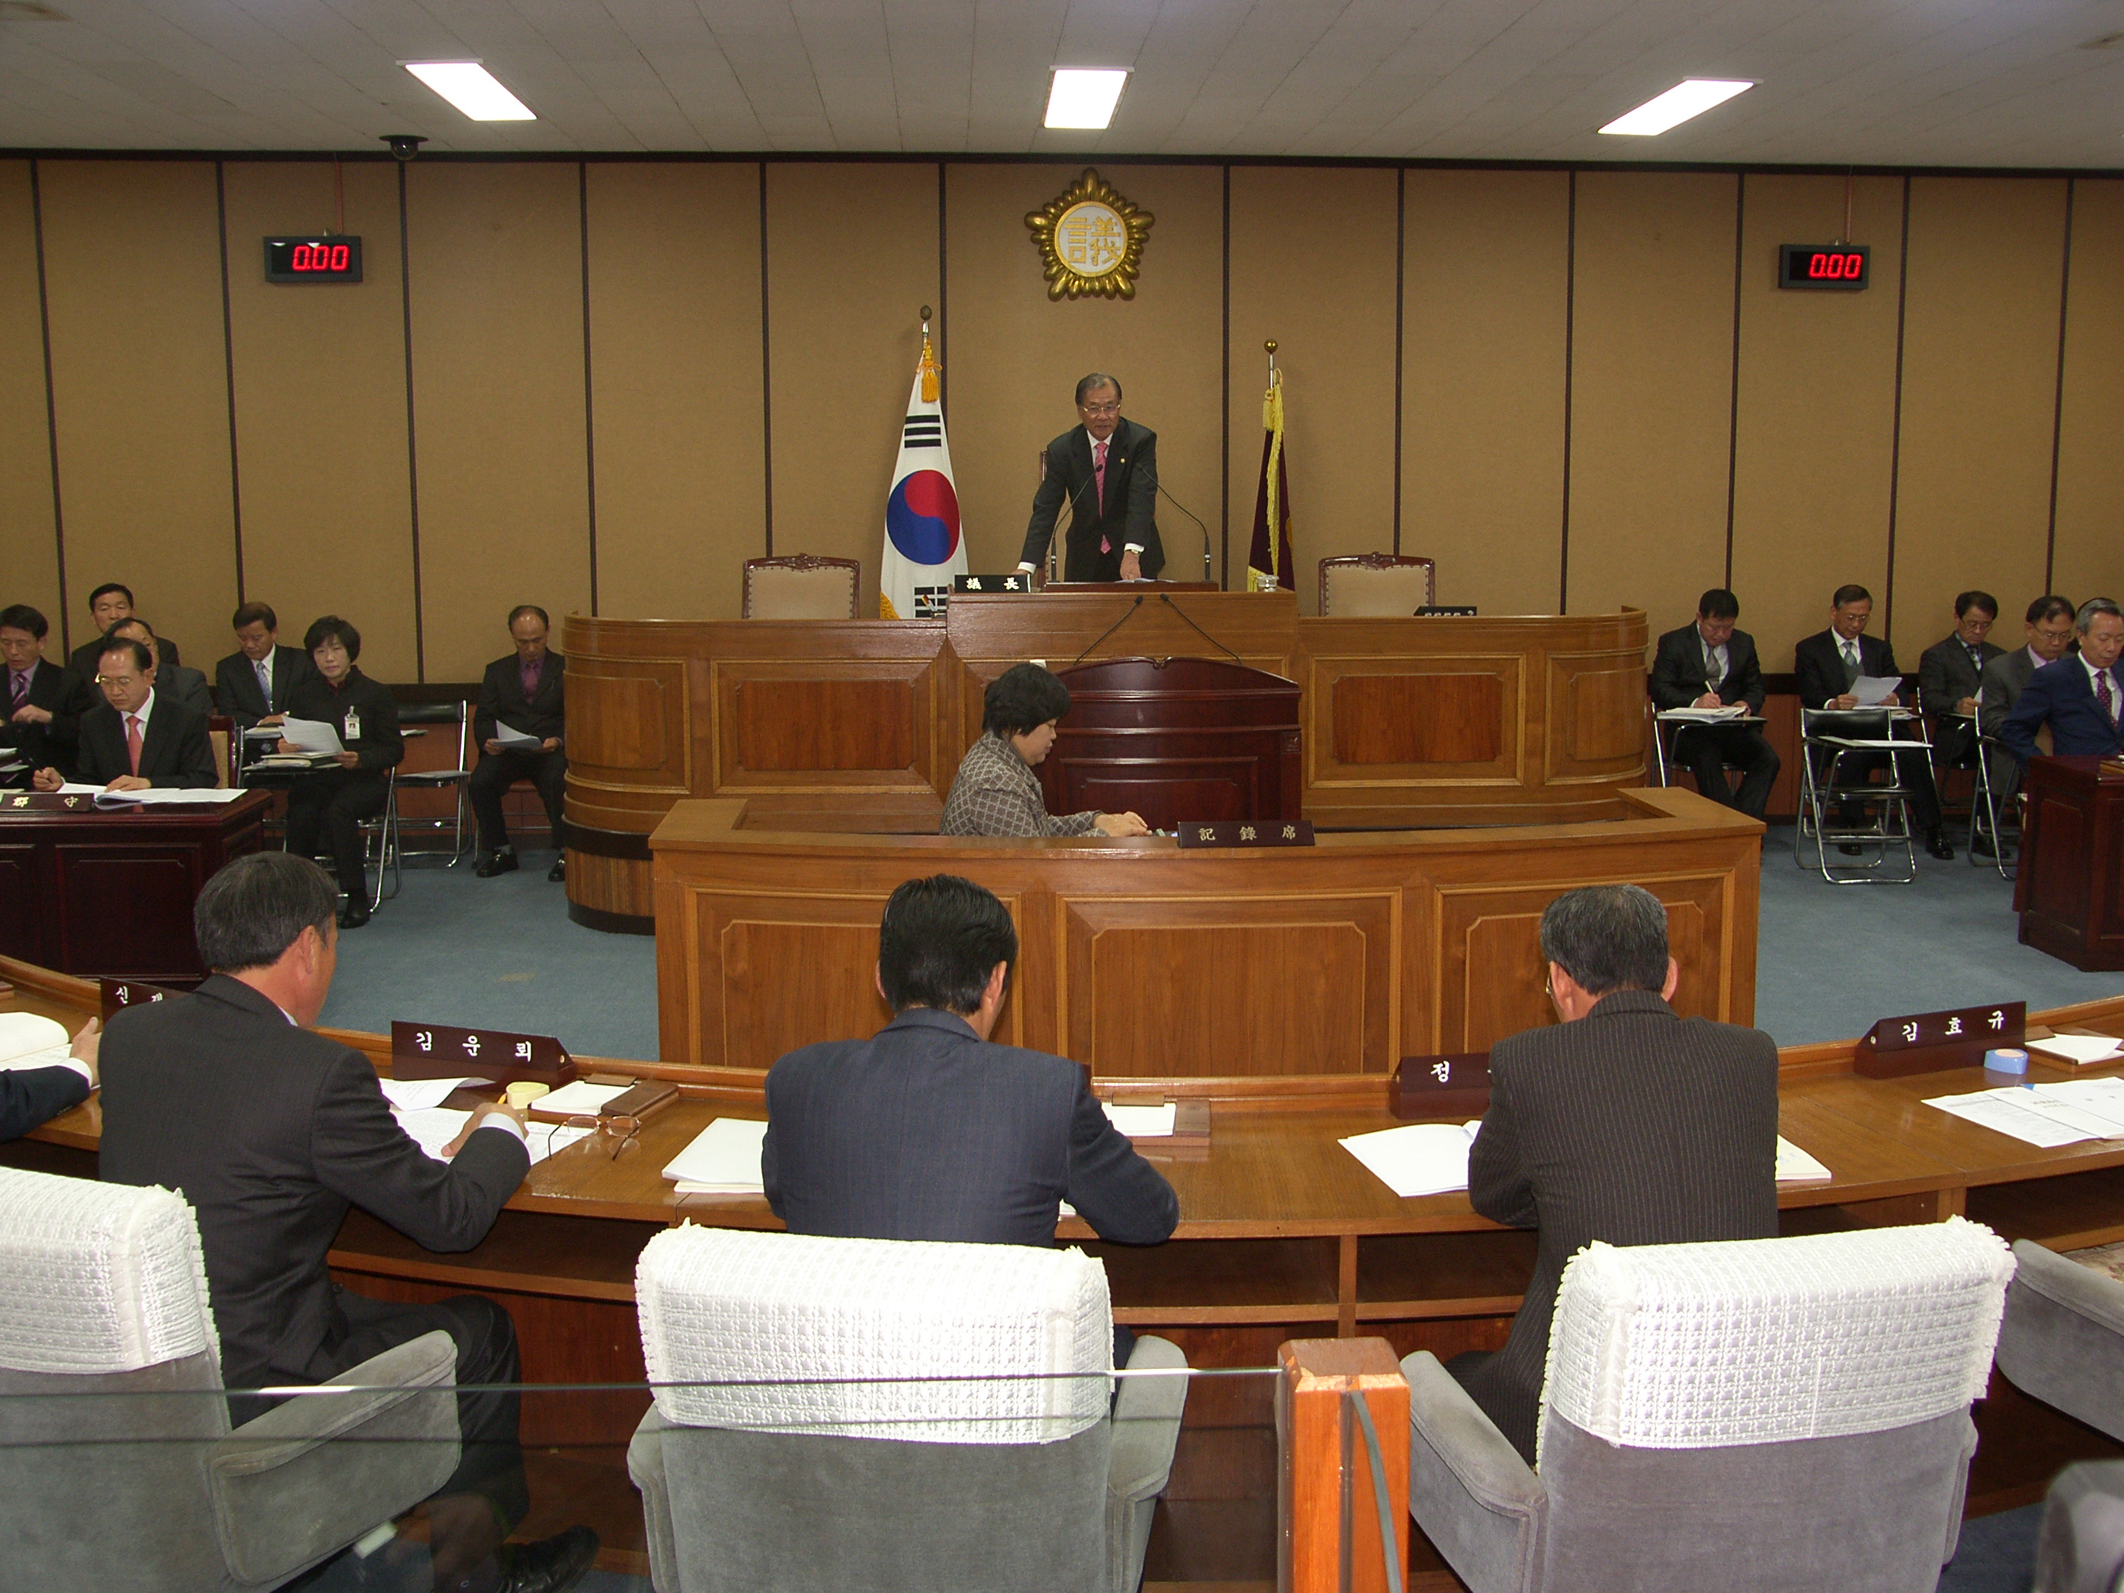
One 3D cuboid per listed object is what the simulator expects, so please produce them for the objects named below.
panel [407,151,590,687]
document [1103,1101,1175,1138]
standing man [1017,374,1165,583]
[{"bbox_3d":[-2.713,-1.789,10.410,0.826,2.475,0.050,-1,8,-3],"label":"panel"},{"bbox_3d":[0.114,0.515,3.420,0.134,0.012,0.180,1,8,5],"label":"document"},{"bbox_3d":[0.120,-0.935,8.930,0.600,1.620,0.600,-1,8,-3],"label":"standing man"}]

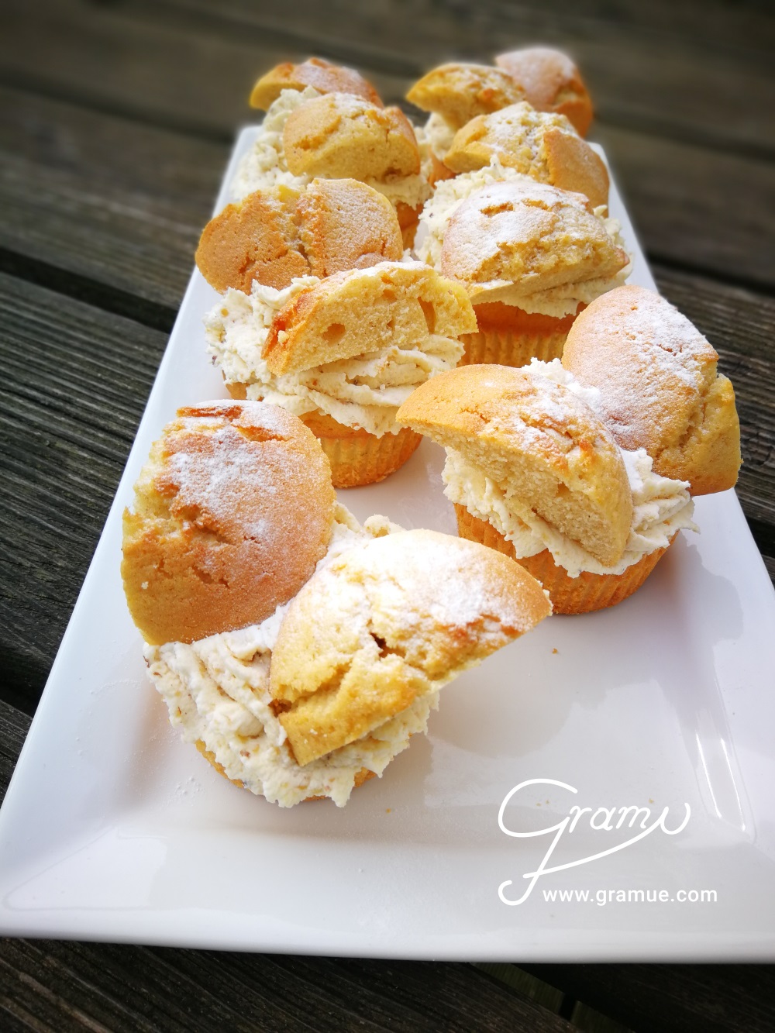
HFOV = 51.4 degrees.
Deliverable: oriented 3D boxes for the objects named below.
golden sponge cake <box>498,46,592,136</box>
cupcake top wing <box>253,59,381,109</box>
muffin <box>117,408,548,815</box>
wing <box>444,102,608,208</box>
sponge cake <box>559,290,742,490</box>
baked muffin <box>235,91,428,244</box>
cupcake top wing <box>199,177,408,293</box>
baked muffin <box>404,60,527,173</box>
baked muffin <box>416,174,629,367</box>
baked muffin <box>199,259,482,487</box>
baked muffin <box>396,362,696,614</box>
[{"bbox_3d":[0.083,-0.225,0.421,0.056,0.036,0.049,2,47,0],"label":"golden sponge cake"},{"bbox_3d":[-0.034,-0.201,0.383,0.066,0.037,0.047,2,47,0],"label":"cupcake top wing"},{"bbox_3d":[-0.012,0.025,0.203,0.100,0.080,0.086,2,47,0],"label":"muffin"},{"bbox_3d":[0.059,-0.154,0.342,0.070,0.038,0.048,2,47,0],"label":"wing"},{"bbox_3d":[0.076,-0.038,0.242,0.060,0.047,0.052,2,47,0],"label":"sponge cake"},{"bbox_3d":[-0.025,-0.154,0.369,0.084,0.078,0.078,2,47,0],"label":"baked muffin"},{"bbox_3d":[-0.030,-0.098,0.285,0.071,0.039,0.043,2,47,0],"label":"cupcake top wing"},{"bbox_3d":[0.052,-0.199,0.418,0.082,0.070,0.078,2,47,0],"label":"baked muffin"},{"bbox_3d":[0.057,-0.105,0.331,0.087,0.071,0.079,2,47,0],"label":"baked muffin"},{"bbox_3d":[-0.015,-0.054,0.279,0.088,0.074,0.075,2,47,0],"label":"baked muffin"},{"bbox_3d":[0.048,-0.012,0.245,0.087,0.070,0.076,2,47,0],"label":"baked muffin"}]

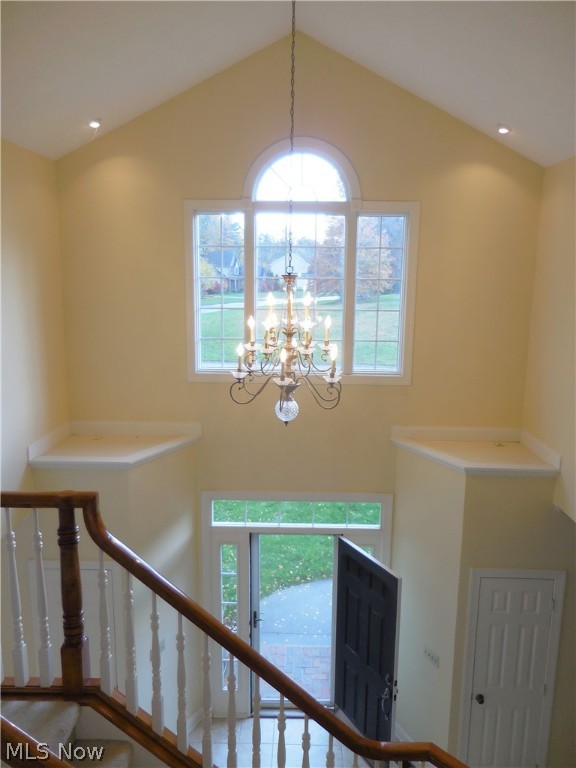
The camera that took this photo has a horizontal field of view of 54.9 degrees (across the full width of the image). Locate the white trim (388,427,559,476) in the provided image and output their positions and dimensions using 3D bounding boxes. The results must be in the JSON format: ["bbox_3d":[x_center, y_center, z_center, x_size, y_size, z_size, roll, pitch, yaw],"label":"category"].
[{"bbox_3d":[1.596,0.580,4.863,1.240,0.208,0.825,1,10,2],"label":"white trim"}]

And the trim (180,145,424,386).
[{"bbox_3d":[0.117,-1.085,5.049,2.110,2.203,0.080,1,10,2],"label":"trim"}]

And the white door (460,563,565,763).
[{"bbox_3d":[1.921,2.601,4.825,0.801,2.140,0.070,1,10,2],"label":"white door"}]

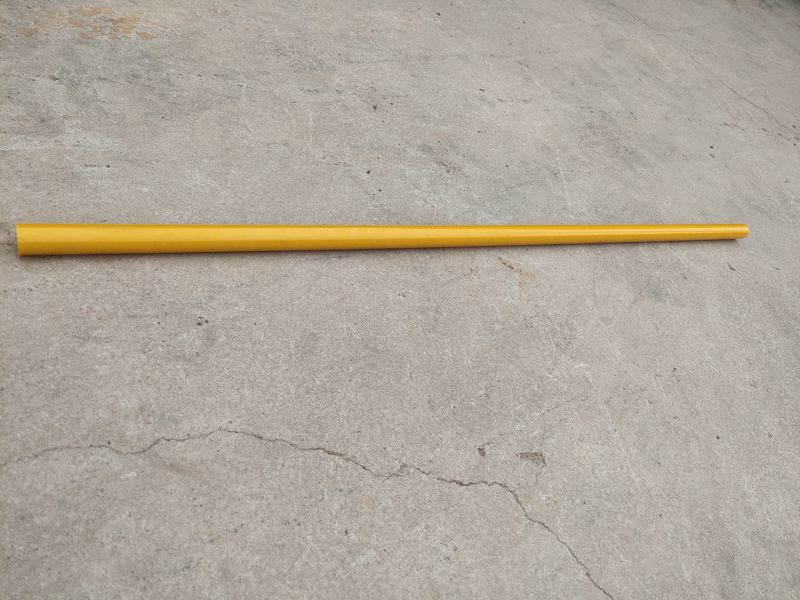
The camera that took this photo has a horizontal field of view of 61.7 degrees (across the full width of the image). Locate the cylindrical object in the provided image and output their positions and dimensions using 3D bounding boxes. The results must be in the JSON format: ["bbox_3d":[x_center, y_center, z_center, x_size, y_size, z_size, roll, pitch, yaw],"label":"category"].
[{"bbox_3d":[0.141,-0.087,0.888,1.130,0.027,0.027,-4,57,-33],"label":"cylindrical object"}]

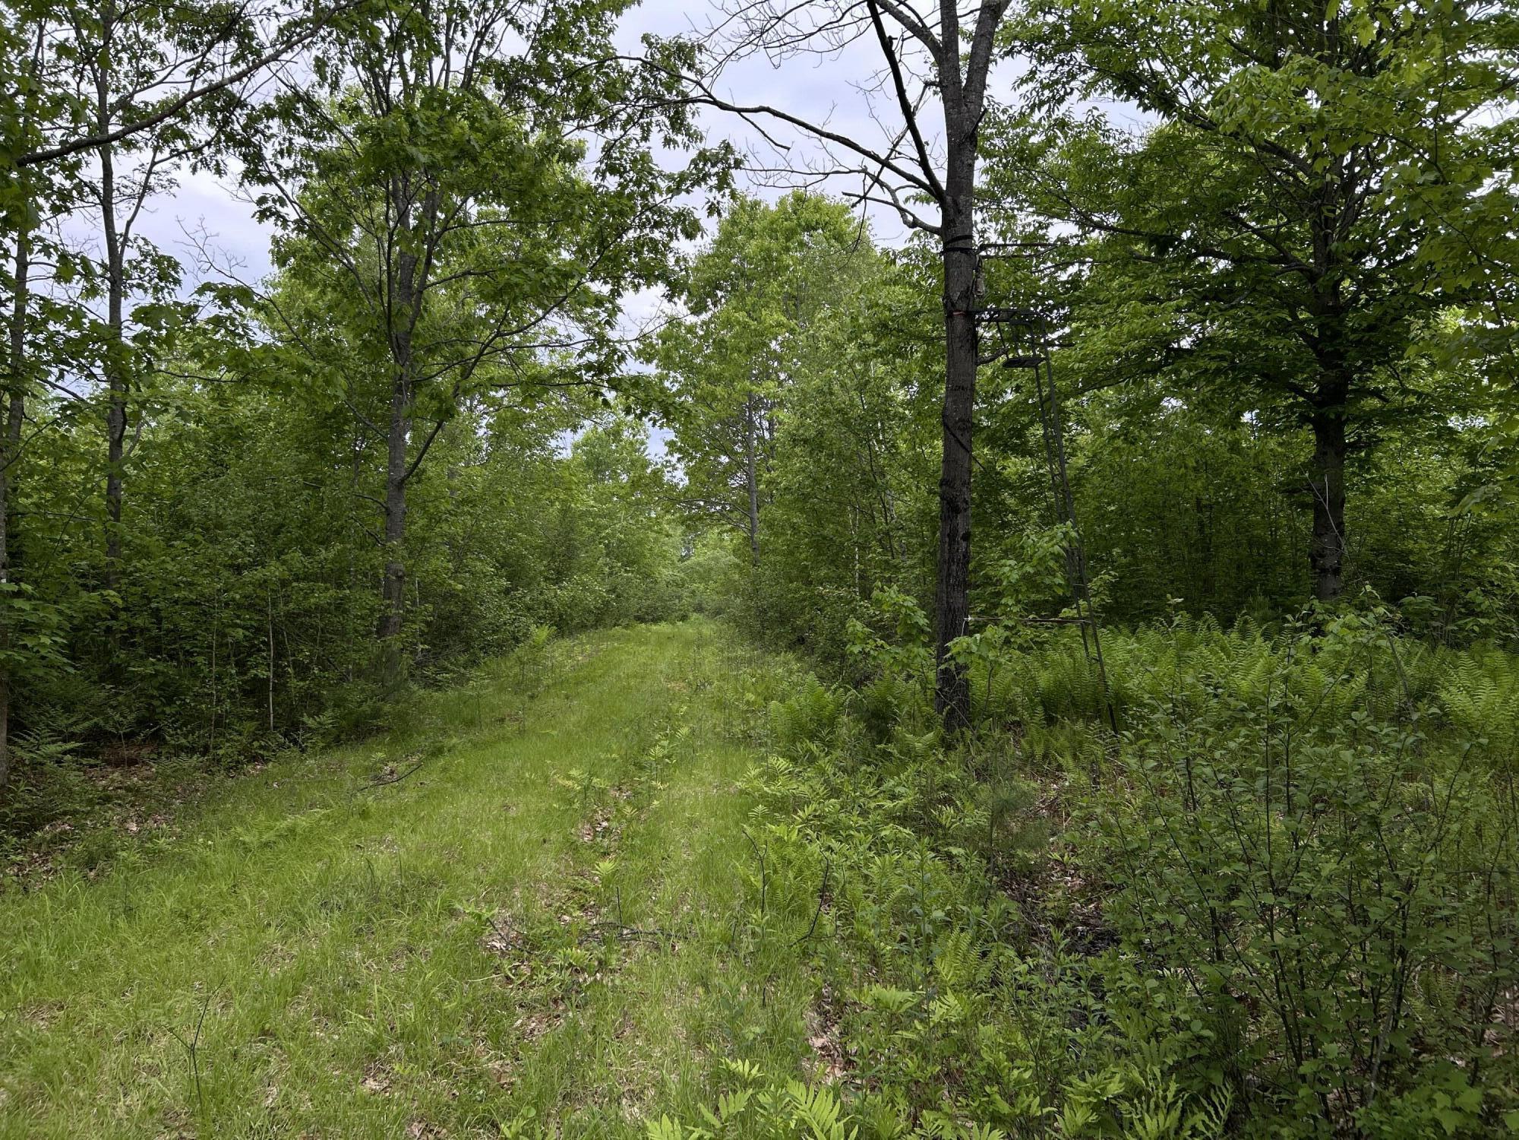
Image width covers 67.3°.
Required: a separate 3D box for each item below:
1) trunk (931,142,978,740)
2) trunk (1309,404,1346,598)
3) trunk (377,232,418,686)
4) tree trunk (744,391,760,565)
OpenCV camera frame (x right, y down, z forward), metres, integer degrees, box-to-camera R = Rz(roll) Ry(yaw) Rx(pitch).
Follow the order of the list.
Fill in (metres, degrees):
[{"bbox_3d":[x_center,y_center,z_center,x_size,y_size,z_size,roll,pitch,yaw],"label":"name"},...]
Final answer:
[{"bbox_3d":[1.900,-1.280,11.100,0.360,5.600,0.340,1,0,0],"label":"trunk"},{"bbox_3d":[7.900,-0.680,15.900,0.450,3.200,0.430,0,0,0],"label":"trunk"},{"bbox_3d":[-4.600,-1.410,14.500,0.340,5.750,0.320,2,0,0],"label":"trunk"},{"bbox_3d":[-0.200,-2.250,32.000,0.310,5.500,0.290,-1,0,0],"label":"tree trunk"}]

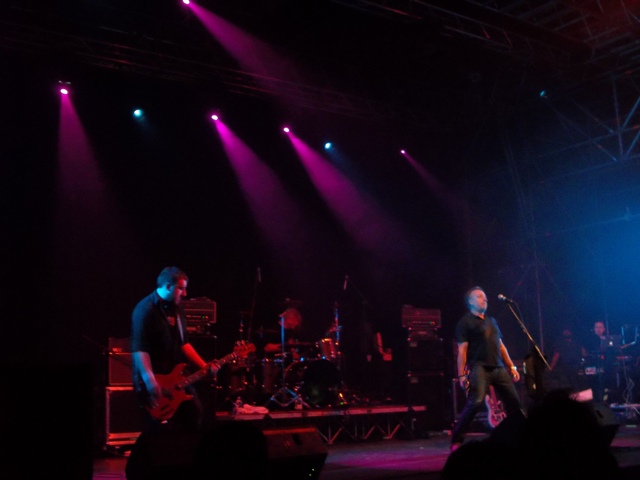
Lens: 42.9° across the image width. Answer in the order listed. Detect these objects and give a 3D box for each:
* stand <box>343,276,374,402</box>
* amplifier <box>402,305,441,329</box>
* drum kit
[{"bbox_3d":[0.492,1.254,10.127,0.520,1.606,0.450,4,-10,-25],"label":"stand"},{"bbox_3d":[1.310,1.044,10.947,0.600,0.286,0.270,5,-10,-31],"label":"amplifier"},{"bbox_3d":[-0.424,1.322,9.459,1.650,1.269,1.200,6,-11,-35],"label":"drum kit"}]

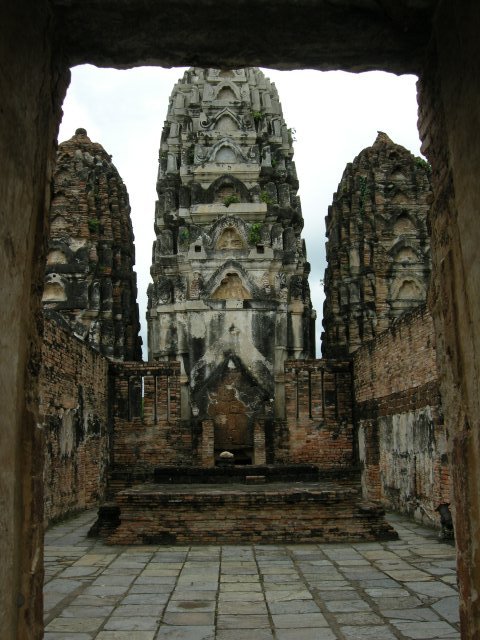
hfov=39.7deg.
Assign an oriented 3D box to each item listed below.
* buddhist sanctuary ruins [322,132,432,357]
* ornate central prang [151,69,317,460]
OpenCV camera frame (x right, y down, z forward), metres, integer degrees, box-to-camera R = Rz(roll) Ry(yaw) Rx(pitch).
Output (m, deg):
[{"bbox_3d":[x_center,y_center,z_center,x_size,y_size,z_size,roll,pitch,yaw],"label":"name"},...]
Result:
[{"bbox_3d":[4.939,-0.854,22.097,4.250,11.500,4.200,-1,-10,-1],"label":"buddhist sanctuary ruins"},{"bbox_3d":[-0.388,-2.582,22.122,5.350,14.500,5.400,-1,-10,-1],"label":"ornate central prang"}]

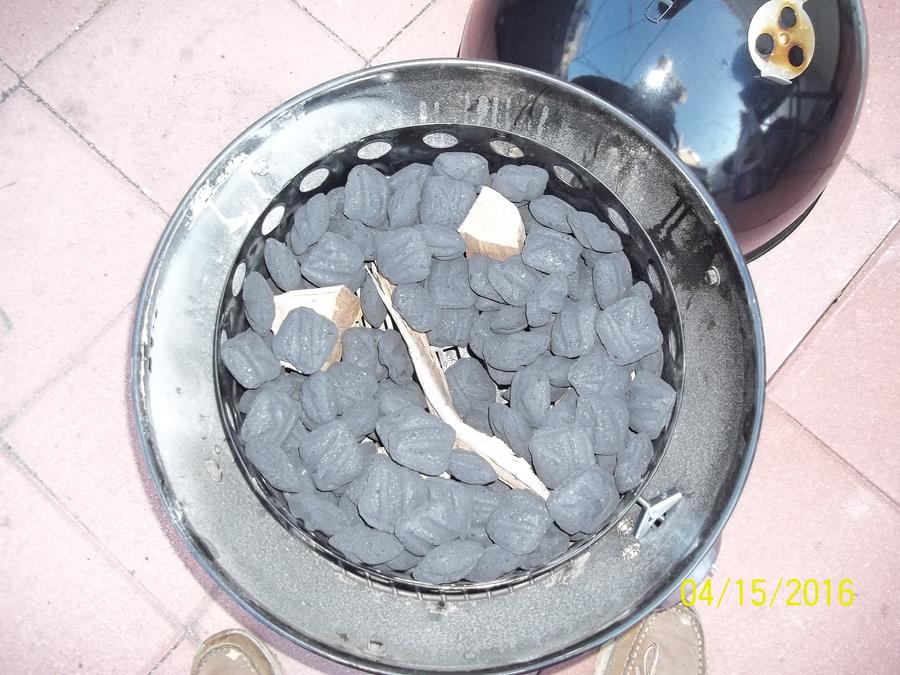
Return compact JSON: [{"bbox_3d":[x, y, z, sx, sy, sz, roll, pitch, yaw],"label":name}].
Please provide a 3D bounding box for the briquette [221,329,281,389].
[{"bbox_3d":[-0.160,0.017,0.668,0.046,0.030,0.047,-35,103,-47],"label":"briquette"}]

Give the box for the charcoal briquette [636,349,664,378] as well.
[{"bbox_3d":[0.161,0.014,0.710,0.050,0.030,0.050,-1,89,38],"label":"charcoal briquette"}]

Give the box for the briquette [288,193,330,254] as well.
[{"bbox_3d":[-0.122,-0.100,0.731,0.027,0.052,0.054,25,91,-32],"label":"briquette"}]

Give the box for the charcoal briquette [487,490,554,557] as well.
[{"bbox_3d":[0.054,0.144,0.646,0.049,0.026,0.049,12,66,15],"label":"charcoal briquette"}]

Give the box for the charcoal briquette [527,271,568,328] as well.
[{"bbox_3d":[0.083,-0.033,0.712,0.026,0.049,0.049,37,98,37],"label":"charcoal briquette"}]

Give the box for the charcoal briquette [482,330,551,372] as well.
[{"bbox_3d":[0.057,0.009,0.714,0.052,0.030,0.052,-11,32,-23],"label":"charcoal briquette"}]

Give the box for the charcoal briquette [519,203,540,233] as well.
[{"bbox_3d":[0.072,-0.109,0.752,0.050,0.030,0.050,-37,82,-8],"label":"charcoal briquette"}]

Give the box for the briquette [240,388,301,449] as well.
[{"bbox_3d":[-0.144,0.064,0.666,0.030,0.047,0.049,11,70,45],"label":"briquette"}]

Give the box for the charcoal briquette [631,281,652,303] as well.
[{"bbox_3d":[0.154,-0.028,0.715,0.052,0.028,0.053,-30,66,7],"label":"charcoal briquette"}]

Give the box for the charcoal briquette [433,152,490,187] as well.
[{"bbox_3d":[0.010,-0.143,0.732,0.050,0.030,0.050,4,57,3],"label":"charcoal briquette"}]

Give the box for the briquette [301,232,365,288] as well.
[{"bbox_3d":[-0.100,-0.066,0.707,0.050,0.029,0.050,6,72,0],"label":"briquette"}]

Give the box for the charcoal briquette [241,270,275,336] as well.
[{"bbox_3d":[-0.163,-0.030,0.706,0.026,0.049,0.049,-9,94,-6],"label":"charcoal briquette"}]

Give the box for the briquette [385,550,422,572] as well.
[{"bbox_3d":[-0.039,0.175,0.690,0.053,0.053,0.029,-4,122,6],"label":"briquette"}]

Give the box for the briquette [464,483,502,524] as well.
[{"bbox_3d":[0.026,0.136,0.678,0.050,0.030,0.050,11,84,1],"label":"briquette"}]

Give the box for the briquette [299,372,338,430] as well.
[{"bbox_3d":[-0.108,0.052,0.692,0.026,0.049,0.049,-12,88,20],"label":"briquette"}]

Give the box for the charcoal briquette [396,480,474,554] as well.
[{"bbox_3d":[-0.013,0.145,0.671,0.055,0.030,0.055,-17,63,-21],"label":"charcoal briquette"}]

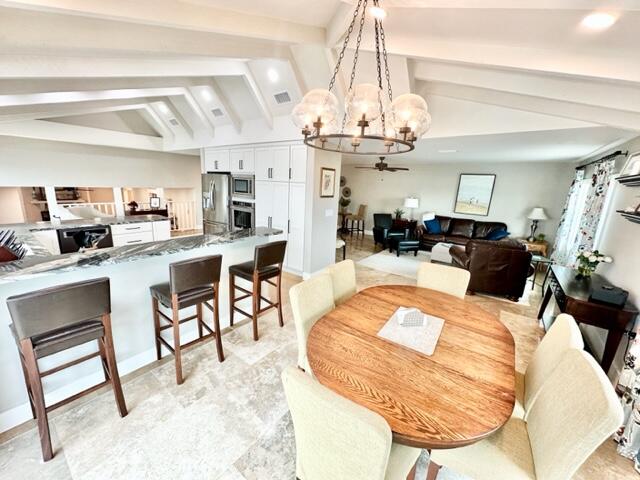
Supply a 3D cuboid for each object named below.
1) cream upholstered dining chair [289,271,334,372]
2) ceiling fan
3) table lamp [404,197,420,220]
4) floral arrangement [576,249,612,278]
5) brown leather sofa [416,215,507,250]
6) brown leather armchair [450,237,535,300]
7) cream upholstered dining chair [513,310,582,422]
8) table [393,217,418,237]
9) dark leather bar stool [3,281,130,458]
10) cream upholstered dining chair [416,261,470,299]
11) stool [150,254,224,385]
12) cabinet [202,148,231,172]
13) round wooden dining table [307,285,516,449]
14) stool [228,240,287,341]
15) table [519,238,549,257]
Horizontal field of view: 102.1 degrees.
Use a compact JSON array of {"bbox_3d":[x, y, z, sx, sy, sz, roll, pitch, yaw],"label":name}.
[{"bbox_3d":[0.142,0.852,1.919,0.600,0.960,0.480,11,14,34],"label":"cream upholstered dining chair"},{"bbox_3d":[1.605,-1.948,6.653,1.380,0.370,1.380,11,15,35],"label":"ceiling fan"},{"bbox_3d":[2.755,-0.957,7.845,0.420,0.710,0.420,11,14,34],"label":"table lamp"},{"bbox_3d":[2.914,0.251,2.768,0.280,0.330,0.280,11,15,35],"label":"floral arrangement"},{"bbox_3d":[3.818,-0.061,7.140,2.140,0.950,0.940,11,14,34],"label":"brown leather sofa"},{"bbox_3d":[2.894,0.411,4.481,0.980,0.900,0.920,6,13,17],"label":"brown leather armchair"},{"bbox_3d":[1.235,0.940,1.751,0.600,0.960,0.480,11,14,34],"label":"cream upholstered dining chair"},{"bbox_3d":[2.618,-0.288,8.227,0.700,0.670,0.550,11,15,35],"label":"table"},{"bbox_3d":[-1.700,0.752,1.749,0.500,1.050,0.440,11,14,34],"label":"dark leather bar stool"},{"bbox_3d":[0.911,0.770,2.192,0.470,0.980,0.600,11,15,35],"label":"cream upholstered dining chair"},{"bbox_3d":[-1.177,0.622,2.306,0.500,1.030,0.440,11,15,35],"label":"stool"},{"bbox_3d":[-2.083,-1.780,5.926,0.960,0.480,0.600,11,15,35],"label":"cabinet"},{"bbox_3d":[0.597,0.986,1.874,1.210,0.760,1.730,11,14,34],"label":"round wooden dining table"},{"bbox_3d":[-0.710,0.508,2.939,0.500,1.030,0.440,11,15,35],"label":"stool"},{"bbox_3d":[4.945,0.305,6.164,0.580,0.590,0.580,11,15,35],"label":"table"}]

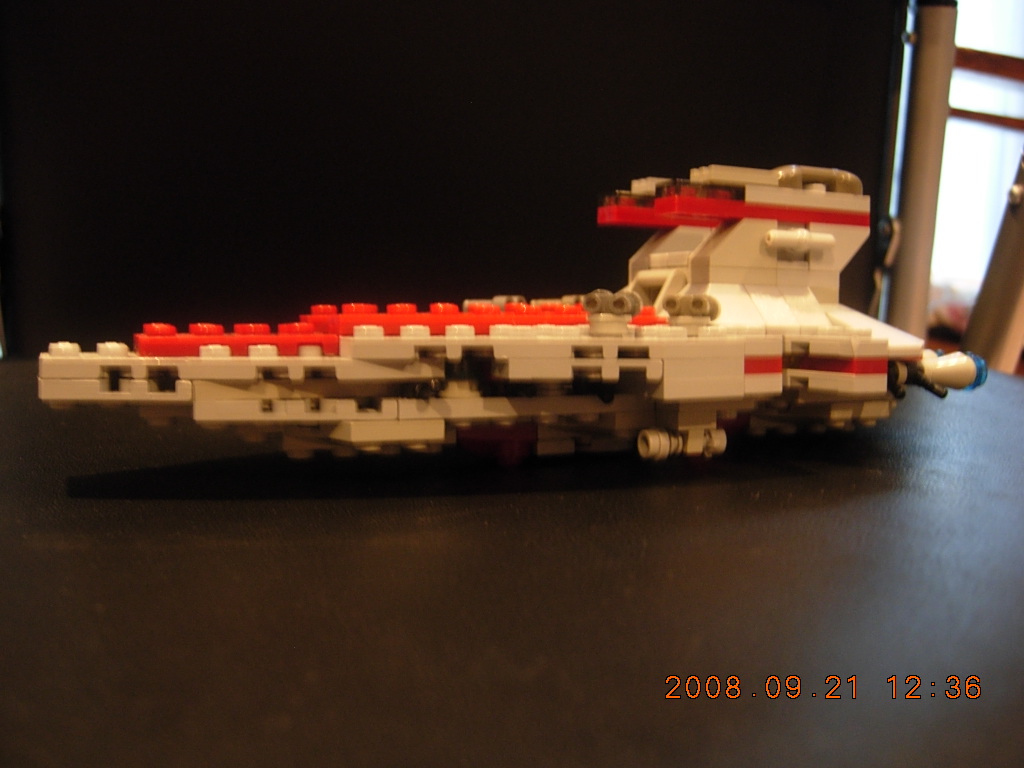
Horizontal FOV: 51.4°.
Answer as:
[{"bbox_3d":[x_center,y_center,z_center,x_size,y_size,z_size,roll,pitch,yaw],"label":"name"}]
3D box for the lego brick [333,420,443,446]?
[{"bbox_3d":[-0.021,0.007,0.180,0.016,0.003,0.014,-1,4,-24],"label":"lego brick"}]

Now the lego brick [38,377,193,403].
[{"bbox_3d":[-0.064,0.001,0.174,0.024,0.003,0.016,-1,4,-24],"label":"lego brick"}]

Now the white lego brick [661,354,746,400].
[{"bbox_3d":[0.030,-0.001,0.180,0.016,0.007,0.009,-1,4,-24],"label":"white lego brick"}]

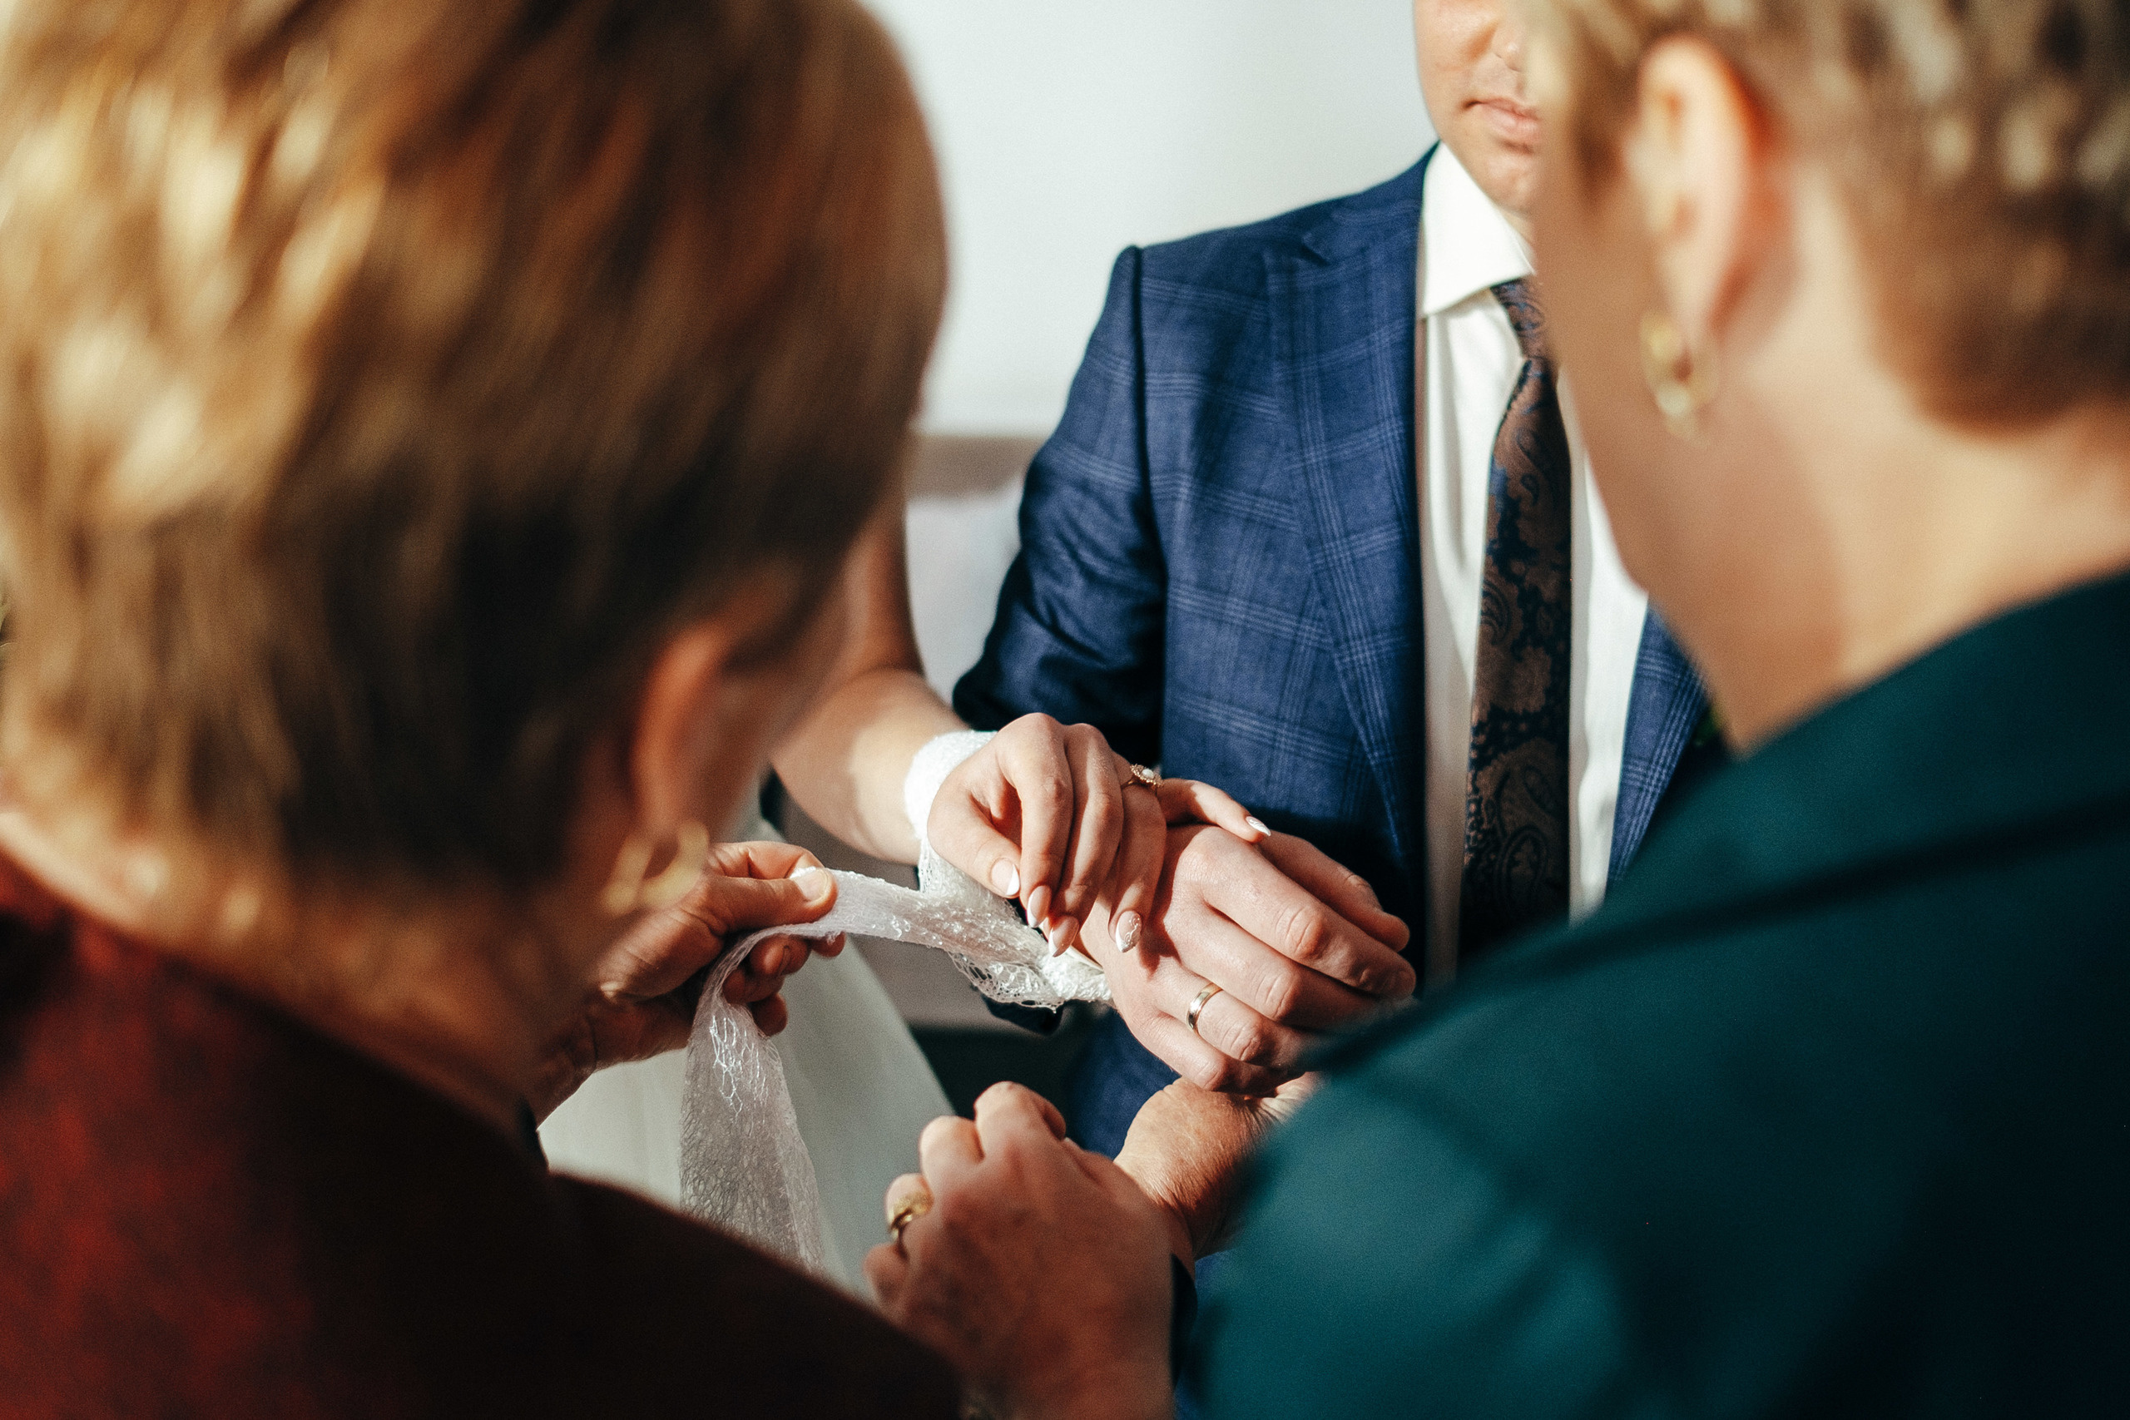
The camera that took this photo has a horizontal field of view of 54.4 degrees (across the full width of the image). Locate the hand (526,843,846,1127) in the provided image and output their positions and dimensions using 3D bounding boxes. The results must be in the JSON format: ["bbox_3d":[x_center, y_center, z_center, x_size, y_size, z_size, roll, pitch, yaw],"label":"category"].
[{"bbox_3d":[-0.125,0.087,0.690,0.120,0.085,0.075,-10,15,-40],"label":"hand"}]

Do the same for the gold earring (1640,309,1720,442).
[{"bbox_3d":[0.128,-0.070,0.430,0.006,0.025,0.018,-4,12,-21],"label":"gold earring"}]

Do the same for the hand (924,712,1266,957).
[{"bbox_3d":[0.011,0.048,0.800,0.120,0.080,0.090,10,15,40],"label":"hand"}]

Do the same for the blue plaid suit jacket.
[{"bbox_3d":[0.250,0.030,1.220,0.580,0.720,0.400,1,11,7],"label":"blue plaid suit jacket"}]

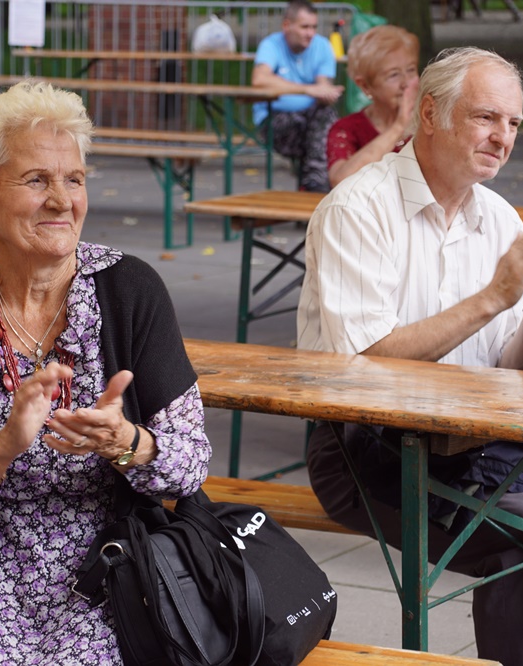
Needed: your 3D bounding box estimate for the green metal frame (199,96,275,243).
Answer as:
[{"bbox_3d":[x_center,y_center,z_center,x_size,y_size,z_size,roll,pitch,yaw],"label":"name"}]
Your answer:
[{"bbox_3d":[-0.153,-0.863,12.855,0.270,0.730,0.480,5,10,24],"label":"green metal frame"}]

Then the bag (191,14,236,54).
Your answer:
[{"bbox_3d":[-0.321,-1.993,16.700,0.290,0.265,0.260,2,9,5],"label":"bag"}]

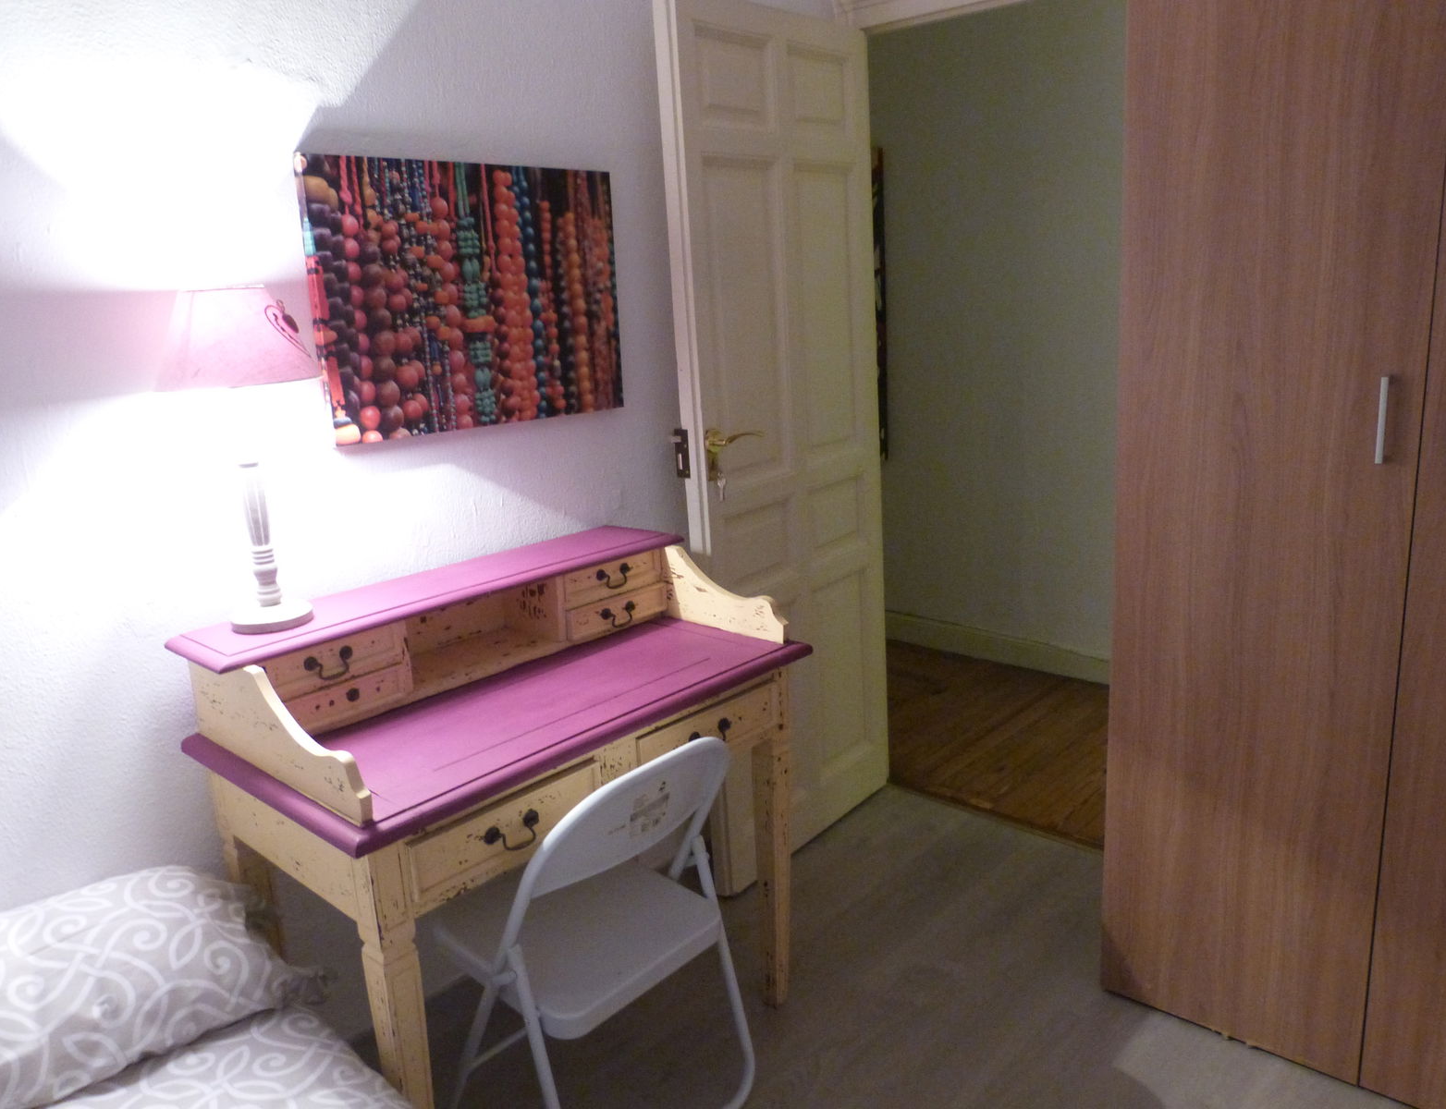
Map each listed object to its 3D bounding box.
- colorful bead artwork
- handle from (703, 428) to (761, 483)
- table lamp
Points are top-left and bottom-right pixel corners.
[{"bbox_3d":[-0.486,-0.517,2.150,0.026,0.508,0.700,9,18,43],"label":"colorful bead artwork"},{"bbox_3d":[0.029,-0.223,2.348,0.060,0.111,0.149,7,17,39],"label":"handle"},{"bbox_3d":[-0.731,-0.143,1.647,0.227,0.523,0.227,9,18,43],"label":"table lamp"}]

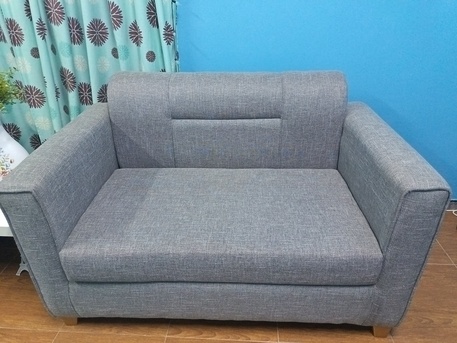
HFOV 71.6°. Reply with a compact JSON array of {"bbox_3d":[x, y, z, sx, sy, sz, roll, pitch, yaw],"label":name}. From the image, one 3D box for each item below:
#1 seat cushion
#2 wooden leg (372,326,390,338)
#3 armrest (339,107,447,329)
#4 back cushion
[{"bbox_3d":[-0.018,0.182,1.241,0.992,0.154,0.544,0,30,3],"label":"seat cushion"},{"bbox_3d":[0.563,0.565,1.176,0.058,0.066,0.058,0,30,3],"label":"wooden leg"},{"bbox_3d":[0.543,0.116,1.277,0.116,0.573,0.730,0,30,3],"label":"armrest"},{"bbox_3d":[-0.006,-0.227,1.425,0.975,0.407,0.166,0,25,3],"label":"back cushion"}]

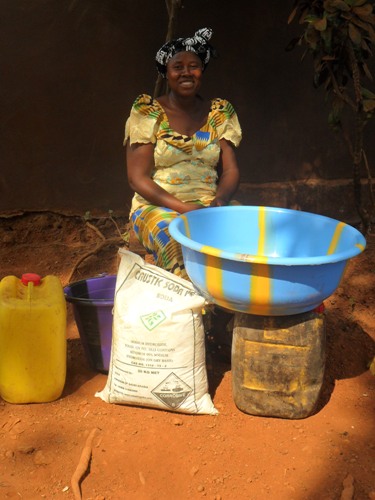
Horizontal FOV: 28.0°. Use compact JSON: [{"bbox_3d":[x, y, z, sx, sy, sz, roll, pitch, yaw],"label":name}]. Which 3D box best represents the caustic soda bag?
[{"bbox_3d":[-0.105,0.253,2.573,0.420,0.520,0.170,4,10,14],"label":"caustic soda bag"}]

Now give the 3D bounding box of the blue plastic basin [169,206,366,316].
[{"bbox_3d":[0.257,0.051,2.447,0.640,0.225,0.640,4,17,-1],"label":"blue plastic basin"}]

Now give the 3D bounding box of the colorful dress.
[{"bbox_3d":[-0.004,-0.112,2.910,0.480,0.940,0.640,-3,15,-10],"label":"colorful dress"}]

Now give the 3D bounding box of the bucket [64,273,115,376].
[{"bbox_3d":[-0.272,0.294,2.864,0.380,0.290,0.380,0,15,0],"label":"bucket"}]

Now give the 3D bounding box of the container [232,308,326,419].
[{"bbox_3d":[0.312,0.339,2.534,0.285,0.375,0.230,4,15,14],"label":"container"}]

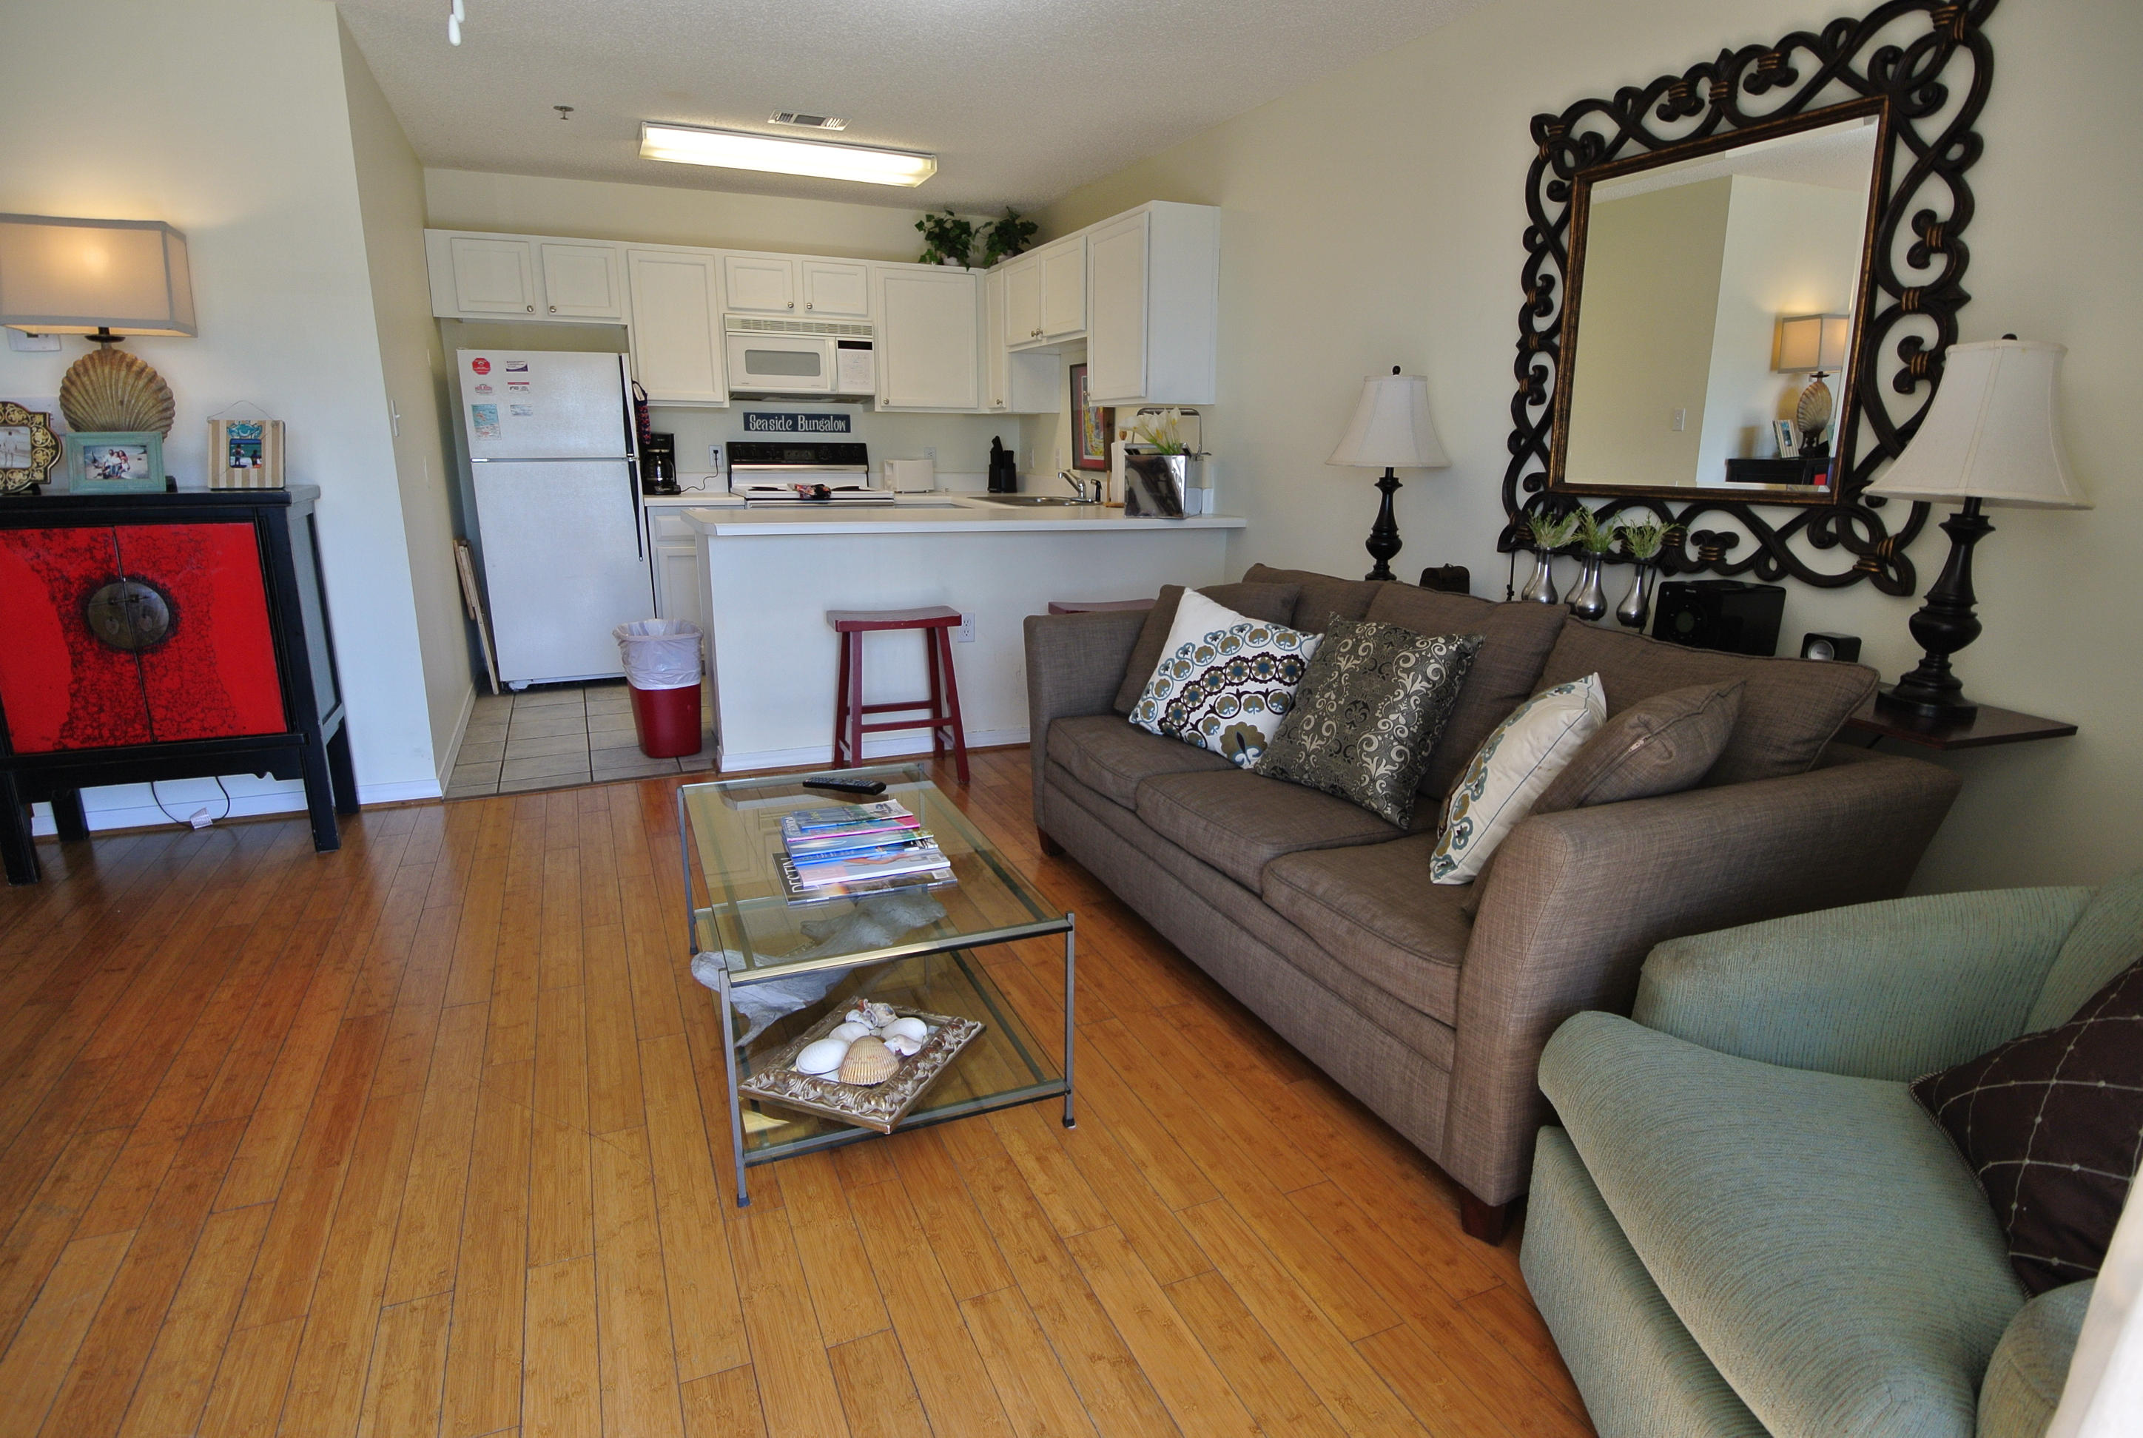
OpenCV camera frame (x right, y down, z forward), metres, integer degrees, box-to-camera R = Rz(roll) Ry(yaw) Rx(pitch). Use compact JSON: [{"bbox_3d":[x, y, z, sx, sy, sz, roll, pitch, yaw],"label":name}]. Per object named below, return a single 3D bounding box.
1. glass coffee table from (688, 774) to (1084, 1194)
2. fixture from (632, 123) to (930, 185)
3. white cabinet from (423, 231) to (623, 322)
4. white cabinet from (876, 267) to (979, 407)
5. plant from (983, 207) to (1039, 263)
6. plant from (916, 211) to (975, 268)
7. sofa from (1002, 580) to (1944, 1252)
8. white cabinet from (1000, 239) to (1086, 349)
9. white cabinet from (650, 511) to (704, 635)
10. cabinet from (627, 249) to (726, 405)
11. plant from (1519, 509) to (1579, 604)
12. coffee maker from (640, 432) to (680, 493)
[{"bbox_3d":[-0.458,0.455,2.244,0.605,0.430,0.985,-5,16,-22],"label":"glass coffee table"},{"bbox_3d":[-1.230,-2.461,4.702,1.220,0.077,0.290,-6,16,-24],"label":"fixture"},{"bbox_3d":[-2.648,-2.149,5.276,0.855,0.392,0.315,-6,16,-24],"label":"white cabinet"},{"bbox_3d":[-0.846,-2.155,6.123,0.600,0.778,0.315,-6,16,-24],"label":"white cabinet"},{"bbox_3d":[-0.337,-2.642,5.963,0.330,0.300,0.290,-6,15,-24],"label":"plant"},{"bbox_3d":[-0.689,-2.622,5.868,0.340,0.300,0.290,-6,15,-24],"label":"plant"},{"bbox_3d":[0.695,0.163,2.595,0.950,0.850,2.010,-6,16,-24],"label":"sofa"},{"bbox_3d":[0.007,-2.094,5.339,0.328,0.457,0.960,-6,15,-24],"label":"white cabinet"},{"bbox_3d":[-1.970,-0.677,5.645,0.455,0.860,0.620,-6,15,-24],"label":"white cabinet"},{"bbox_3d":[-2.020,-1.988,5.466,0.455,0.770,0.325,-6,15,-24],"label":"cabinet"},{"bbox_3d":[1.305,-0.433,2.933,0.130,0.270,0.140,-6,15,-24],"label":"plant"},{"bbox_3d":[-2.175,-1.342,5.651,0.180,0.310,0.230,-6,16,-24],"label":"coffee maker"}]

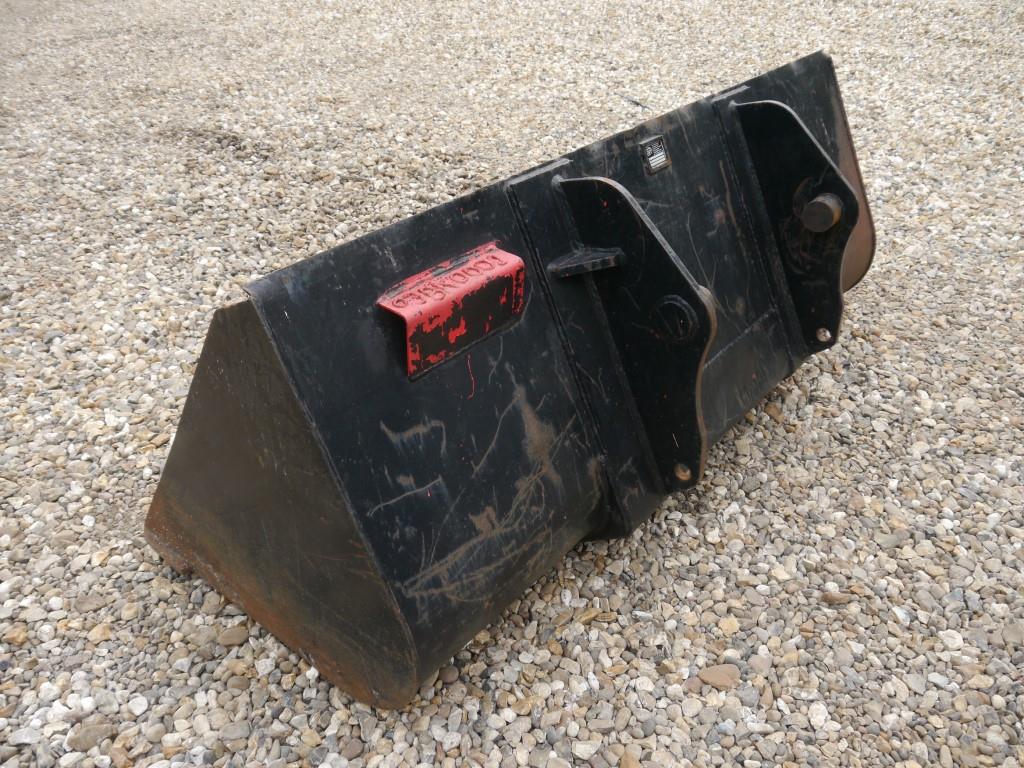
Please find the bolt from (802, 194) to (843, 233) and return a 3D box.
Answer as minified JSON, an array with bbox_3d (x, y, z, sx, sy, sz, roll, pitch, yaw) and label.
[{"bbox_3d":[0.773,-0.428,2.064,0.079,0.079,0.071,21,38,33],"label":"bolt"}]

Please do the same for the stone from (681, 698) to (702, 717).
[{"bbox_3d":[0.308,0.555,1.421,0.036,0.018,0.030,-7,32,-8],"label":"stone"}]

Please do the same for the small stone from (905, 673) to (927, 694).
[{"bbox_3d":[0.706,0.524,1.450,0.038,0.024,0.041,-15,33,-20],"label":"small stone"}]

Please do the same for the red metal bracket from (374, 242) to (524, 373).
[{"bbox_3d":[-0.102,-0.138,1.518,0.070,0.130,0.308,24,40,34],"label":"red metal bracket"}]

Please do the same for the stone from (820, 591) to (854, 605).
[{"bbox_3d":[0.693,0.456,1.769,0.059,0.022,0.029,0,30,7],"label":"stone"}]

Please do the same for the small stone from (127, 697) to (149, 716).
[{"bbox_3d":[-0.736,0.634,1.629,0.039,0.028,0.036,8,32,20],"label":"small stone"}]

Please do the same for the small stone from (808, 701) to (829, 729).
[{"bbox_3d":[0.563,0.608,1.522,0.035,0.030,0.056,2,31,10],"label":"small stone"}]

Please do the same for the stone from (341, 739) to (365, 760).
[{"bbox_3d":[-0.263,0.605,1.372,0.039,0.021,0.034,-25,38,-33],"label":"stone"}]

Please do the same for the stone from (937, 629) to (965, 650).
[{"bbox_3d":[0.812,0.472,1.530,0.043,0.027,0.046,26,41,37],"label":"stone"}]

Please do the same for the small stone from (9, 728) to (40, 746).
[{"bbox_3d":[-0.830,0.602,1.410,0.050,0.019,0.030,-8,32,-10],"label":"small stone"}]

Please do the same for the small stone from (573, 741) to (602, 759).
[{"bbox_3d":[0.136,0.657,1.486,0.052,0.026,0.035,-3,30,2],"label":"small stone"}]

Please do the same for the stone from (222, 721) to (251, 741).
[{"bbox_3d":[-0.523,0.655,1.567,0.055,0.027,0.036,-10,31,-10],"label":"stone"}]

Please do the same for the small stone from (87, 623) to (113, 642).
[{"bbox_3d":[-0.800,0.482,1.606,0.042,0.026,0.044,-26,39,-34],"label":"small stone"}]

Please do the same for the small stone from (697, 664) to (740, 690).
[{"bbox_3d":[0.369,0.522,1.473,0.070,0.028,0.046,4,32,11],"label":"small stone"}]

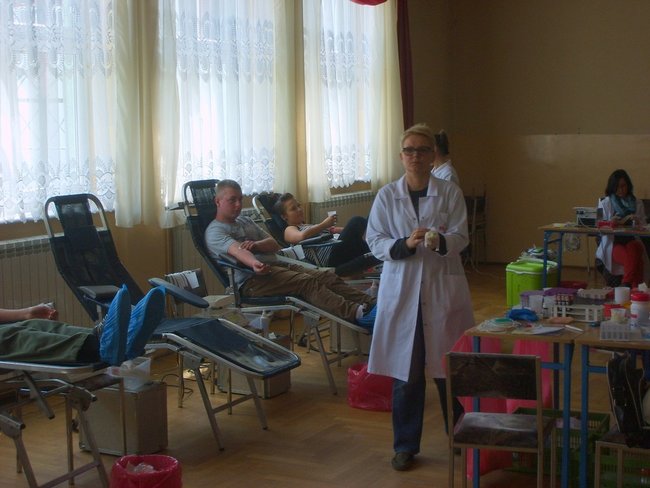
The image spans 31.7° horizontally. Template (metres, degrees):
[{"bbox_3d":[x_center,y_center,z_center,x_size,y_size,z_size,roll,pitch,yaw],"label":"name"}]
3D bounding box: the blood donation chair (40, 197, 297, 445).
[{"bbox_3d":[-0.845,0.388,6.442,1.480,1.310,0.720,3,7,29],"label":"blood donation chair"}]

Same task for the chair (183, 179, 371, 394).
[{"bbox_3d":[-0.198,0.252,7.637,1.470,1.320,0.700,3,7,29],"label":"chair"}]

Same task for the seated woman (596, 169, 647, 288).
[{"bbox_3d":[2.859,-0.090,10.990,0.560,1.230,0.780,0,6,7],"label":"seated woman"}]

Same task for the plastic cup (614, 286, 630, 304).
[{"bbox_3d":[1.562,0.271,6.008,0.077,0.088,0.077,0,6,0],"label":"plastic cup"}]

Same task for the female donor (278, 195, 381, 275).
[{"bbox_3d":[0.187,-0.058,8.968,1.350,0.660,0.540,3,7,29],"label":"female donor"}]

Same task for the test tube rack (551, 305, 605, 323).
[{"bbox_3d":[1.236,0.333,5.560,0.240,0.068,0.085,3,7,29],"label":"test tube rack"}]

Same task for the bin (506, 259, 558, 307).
[{"bbox_3d":[1.923,0.364,10.590,0.370,0.420,0.450,3,7,29],"label":"bin"}]

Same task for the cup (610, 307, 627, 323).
[{"bbox_3d":[1.394,0.341,5.431,0.073,0.078,0.073,0,6,0],"label":"cup"}]

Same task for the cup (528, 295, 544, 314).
[{"bbox_3d":[1.053,0.308,5.695,0.072,0.090,0.072,3,7,29],"label":"cup"}]

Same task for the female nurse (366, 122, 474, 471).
[{"bbox_3d":[0.470,0.255,5.811,0.550,1.700,0.420,0,6,3],"label":"female nurse"}]

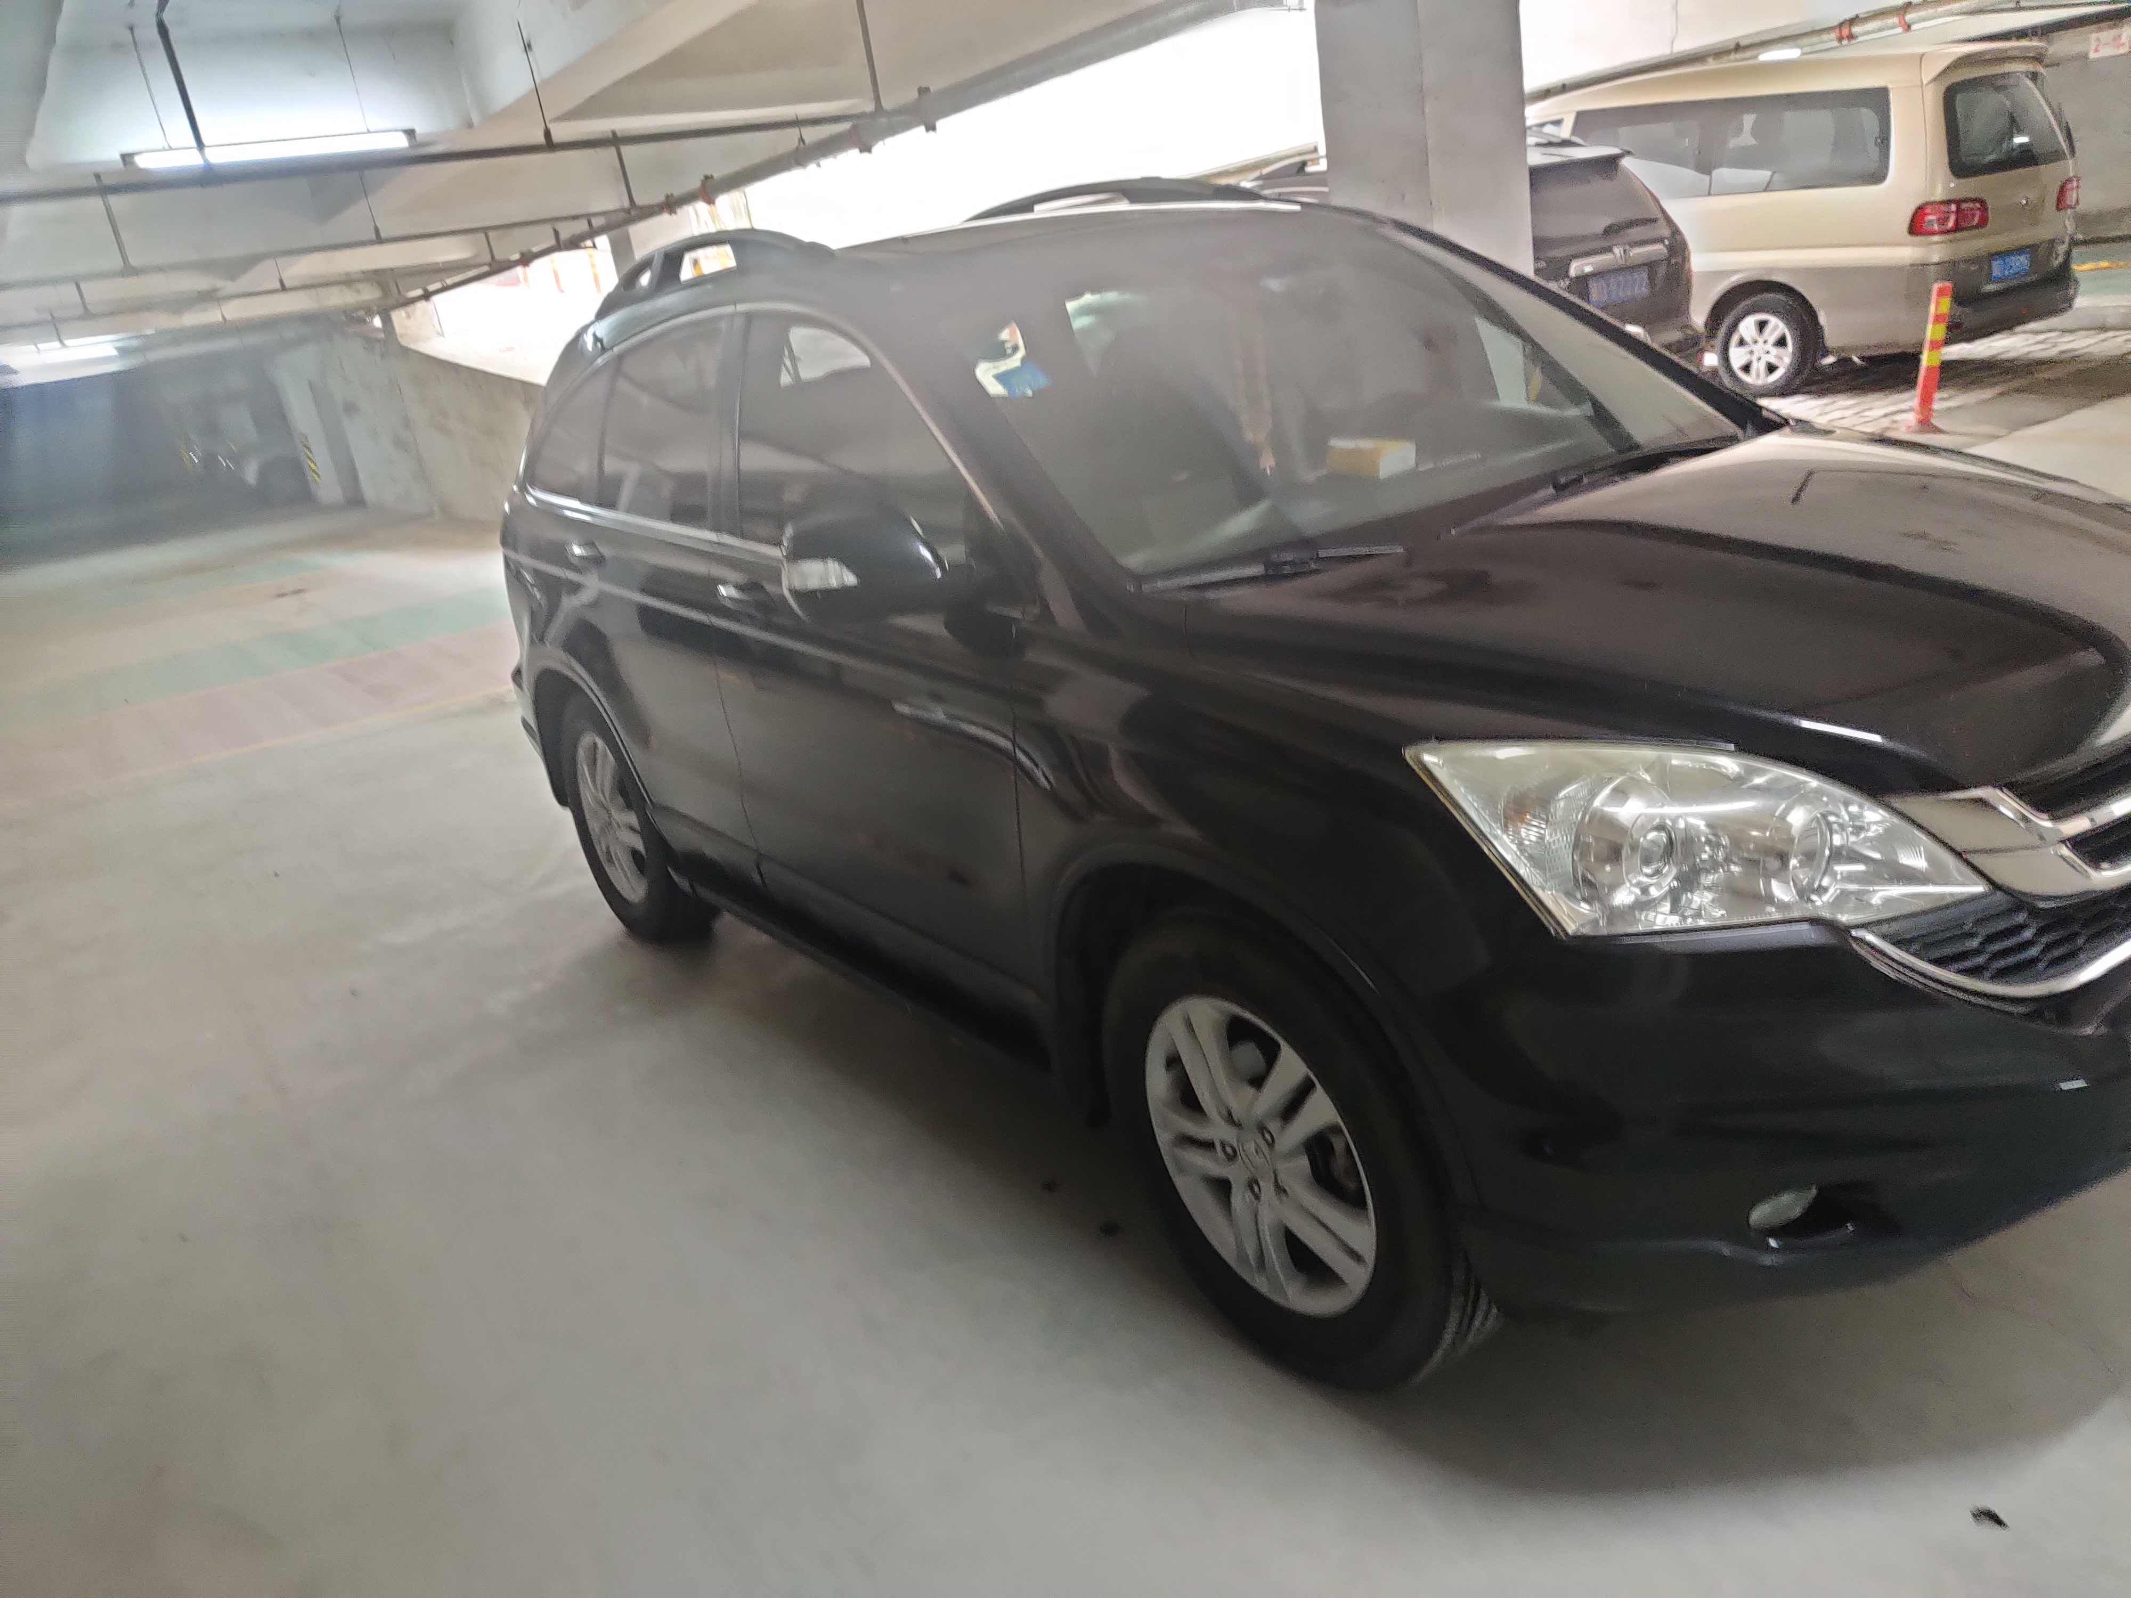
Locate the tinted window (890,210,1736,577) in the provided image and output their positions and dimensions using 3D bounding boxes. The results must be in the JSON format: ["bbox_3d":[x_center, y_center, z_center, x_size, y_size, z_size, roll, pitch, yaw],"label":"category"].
[{"bbox_3d":[0.418,-0.833,2.961,1.400,0.120,0.970,-19,53,-30],"label":"tinted window"}]

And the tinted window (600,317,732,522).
[{"bbox_3d":[-0.893,-0.823,3.649,0.060,0.420,0.730,5,7,-35],"label":"tinted window"}]

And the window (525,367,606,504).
[{"bbox_3d":[-1.249,-0.924,4.208,0.080,0.330,0.550,5,6,-30],"label":"window"}]

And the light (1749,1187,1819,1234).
[{"bbox_3d":[0.780,0.444,1.805,0.095,0.070,0.060,-14,18,-16],"label":"light"}]

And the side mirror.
[{"bbox_3d":[-0.293,-0.348,2.492,0.225,0.170,0.155,-19,20,-30],"label":"side mirror"}]

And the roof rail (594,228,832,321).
[{"bbox_3d":[-0.837,-1.163,3.680,0.080,0.110,1.370,-19,20,-30],"label":"roof rail"}]

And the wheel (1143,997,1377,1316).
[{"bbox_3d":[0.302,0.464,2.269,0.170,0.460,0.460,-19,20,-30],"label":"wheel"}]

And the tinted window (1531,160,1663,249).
[{"bbox_3d":[2.515,-2.900,8.133,1.200,0.480,0.170,-19,-15,-30],"label":"tinted window"}]

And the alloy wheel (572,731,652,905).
[{"bbox_3d":[-1.147,0.033,4.409,0.170,0.460,0.460,-19,20,-30],"label":"alloy wheel"}]

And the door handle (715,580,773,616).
[{"bbox_3d":[-0.599,-0.377,3.100,0.055,0.045,0.205,-19,20,-30],"label":"door handle"}]

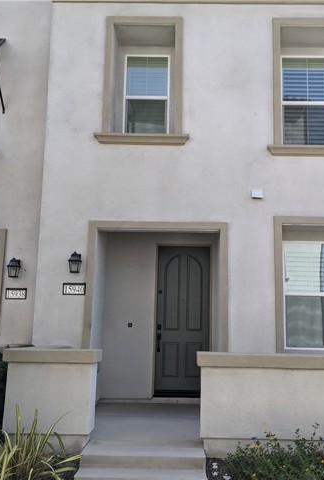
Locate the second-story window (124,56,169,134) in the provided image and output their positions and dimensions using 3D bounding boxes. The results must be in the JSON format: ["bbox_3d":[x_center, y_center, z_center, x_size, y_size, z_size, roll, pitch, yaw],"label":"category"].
[{"bbox_3d":[-0.258,-2.385,8.409,0.765,1.510,0.100,1,-9,1],"label":"second-story window"}]

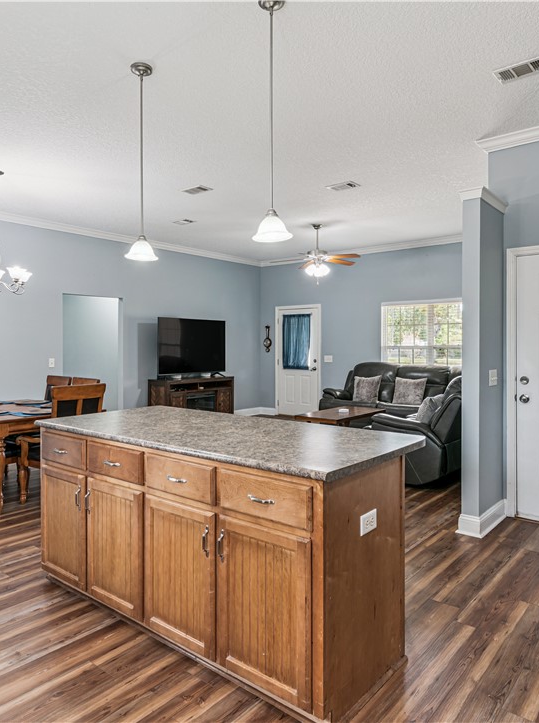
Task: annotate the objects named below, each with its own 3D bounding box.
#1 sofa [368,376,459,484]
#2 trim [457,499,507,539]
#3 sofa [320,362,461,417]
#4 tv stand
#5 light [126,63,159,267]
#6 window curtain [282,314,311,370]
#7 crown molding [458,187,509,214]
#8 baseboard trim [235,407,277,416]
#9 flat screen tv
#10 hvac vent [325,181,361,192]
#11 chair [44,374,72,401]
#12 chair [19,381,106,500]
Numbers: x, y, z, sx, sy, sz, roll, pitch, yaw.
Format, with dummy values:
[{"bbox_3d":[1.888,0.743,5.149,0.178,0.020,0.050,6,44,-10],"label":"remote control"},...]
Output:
[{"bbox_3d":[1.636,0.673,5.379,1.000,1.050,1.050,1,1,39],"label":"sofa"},{"bbox_3d":[1.609,1.167,3.883,0.185,0.138,0.580,1,2,39],"label":"trim"},{"bbox_3d":[1.942,0.607,7.592,2.300,1.070,1.000,1,1,39],"label":"sofa"},{"bbox_3d":[-1.261,0.690,8.549,0.460,0.820,1.480,1,2,39],"label":"tv stand"},{"bbox_3d":[-0.766,-1.201,3.091,0.203,1.160,0.203,0,1,0],"label":"light"},{"bbox_3d":[0.522,-0.364,9.769,0.650,1.050,0.060,1,2,39],"label":"window curtain"},{"bbox_3d":[1.600,-1.201,3.880,0.225,0.075,0.610,1,1,39],"label":"crown molding"},{"bbox_3d":[-0.238,1.017,9.867,0.390,0.135,0.770,1,1,39],"label":"baseboard trim"},{"bbox_3d":[-1.240,-0.206,8.480,0.260,0.977,1.460,1,2,39],"label":"flat screen tv"},{"bbox_3d":[0.762,-1.789,5.267,0.300,0.020,0.200,1,1,39],"label":"hvac vent"},{"bbox_3d":[-2.468,0.682,5.417,0.500,1.030,0.600,1,1,39],"label":"chair"},{"bbox_3d":[-1.771,0.710,4.354,0.620,1.030,0.540,1,1,39],"label":"chair"}]

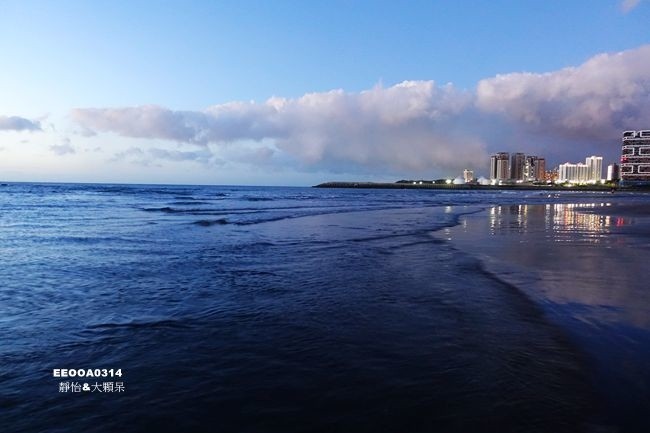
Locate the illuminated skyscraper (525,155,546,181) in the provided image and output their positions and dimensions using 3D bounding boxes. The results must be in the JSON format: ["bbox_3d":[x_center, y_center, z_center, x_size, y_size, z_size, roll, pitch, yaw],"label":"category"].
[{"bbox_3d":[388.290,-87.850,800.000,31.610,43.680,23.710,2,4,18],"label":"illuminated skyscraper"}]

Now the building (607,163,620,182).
[{"bbox_3d":[439.410,-68.060,660.000,12.970,27.510,11.670,2,4,12],"label":"building"}]

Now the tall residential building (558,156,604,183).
[{"bbox_3d":[413.560,-75.780,700.000,58.630,40.540,20.520,2,4,12],"label":"tall residential building"}]

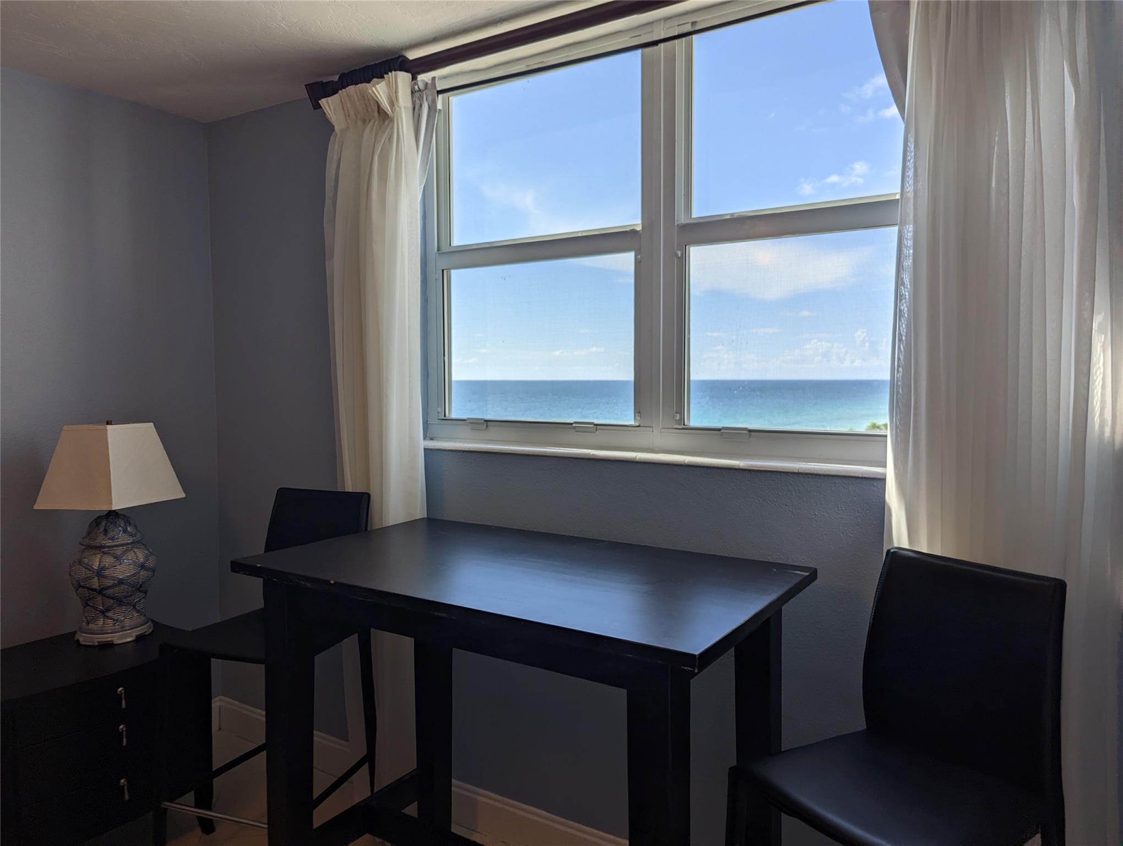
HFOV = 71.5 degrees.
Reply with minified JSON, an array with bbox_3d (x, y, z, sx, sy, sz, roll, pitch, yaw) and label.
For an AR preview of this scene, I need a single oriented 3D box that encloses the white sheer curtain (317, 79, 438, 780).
[{"bbox_3d":[-0.622,0.119,2.625,0.420,2.440,0.150,2,4,32],"label":"white sheer curtain"}]

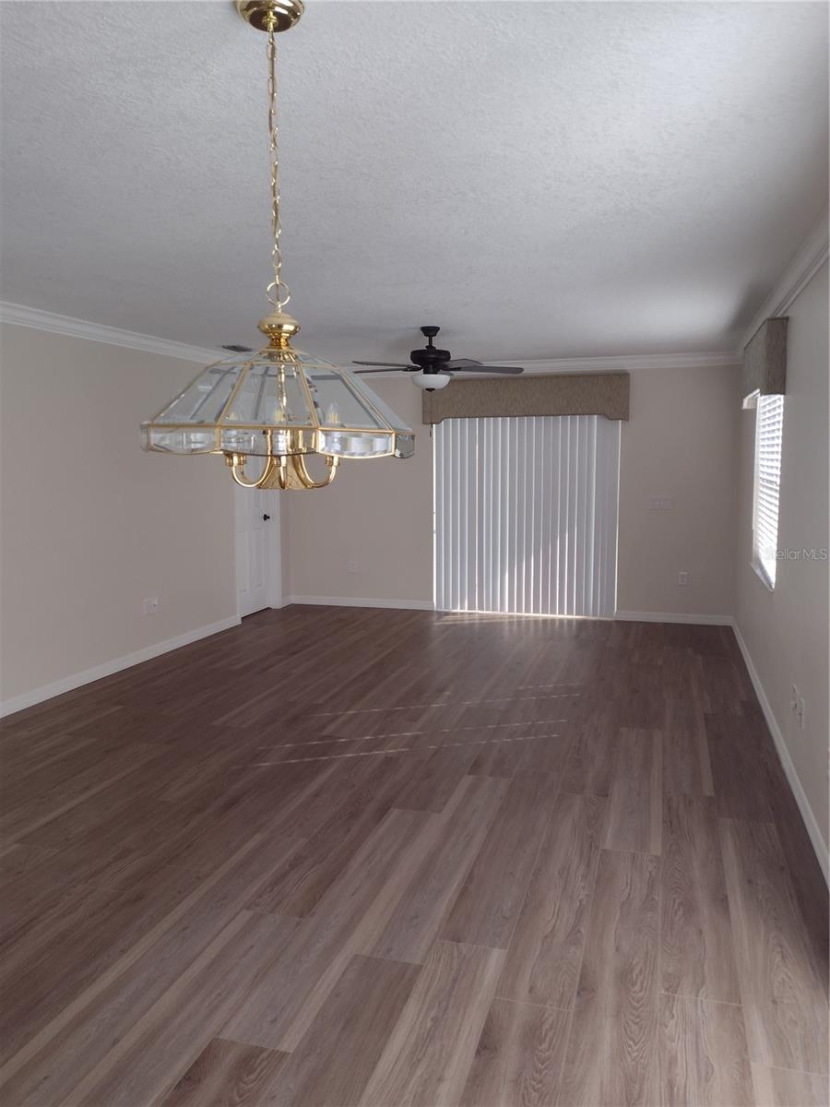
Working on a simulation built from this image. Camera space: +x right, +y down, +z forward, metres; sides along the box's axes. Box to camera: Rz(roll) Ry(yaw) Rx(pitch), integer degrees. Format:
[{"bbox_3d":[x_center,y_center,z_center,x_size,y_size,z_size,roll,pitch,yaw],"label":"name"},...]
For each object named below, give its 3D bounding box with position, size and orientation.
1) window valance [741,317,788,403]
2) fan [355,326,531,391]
[{"bbox_3d":[2.179,-1.148,5.405,0.107,0.415,1.520,2,7,16],"label":"window valance"},{"bbox_3d":[0.107,-1.365,6.103,1.320,0.436,1.320,2,7,16],"label":"fan"}]

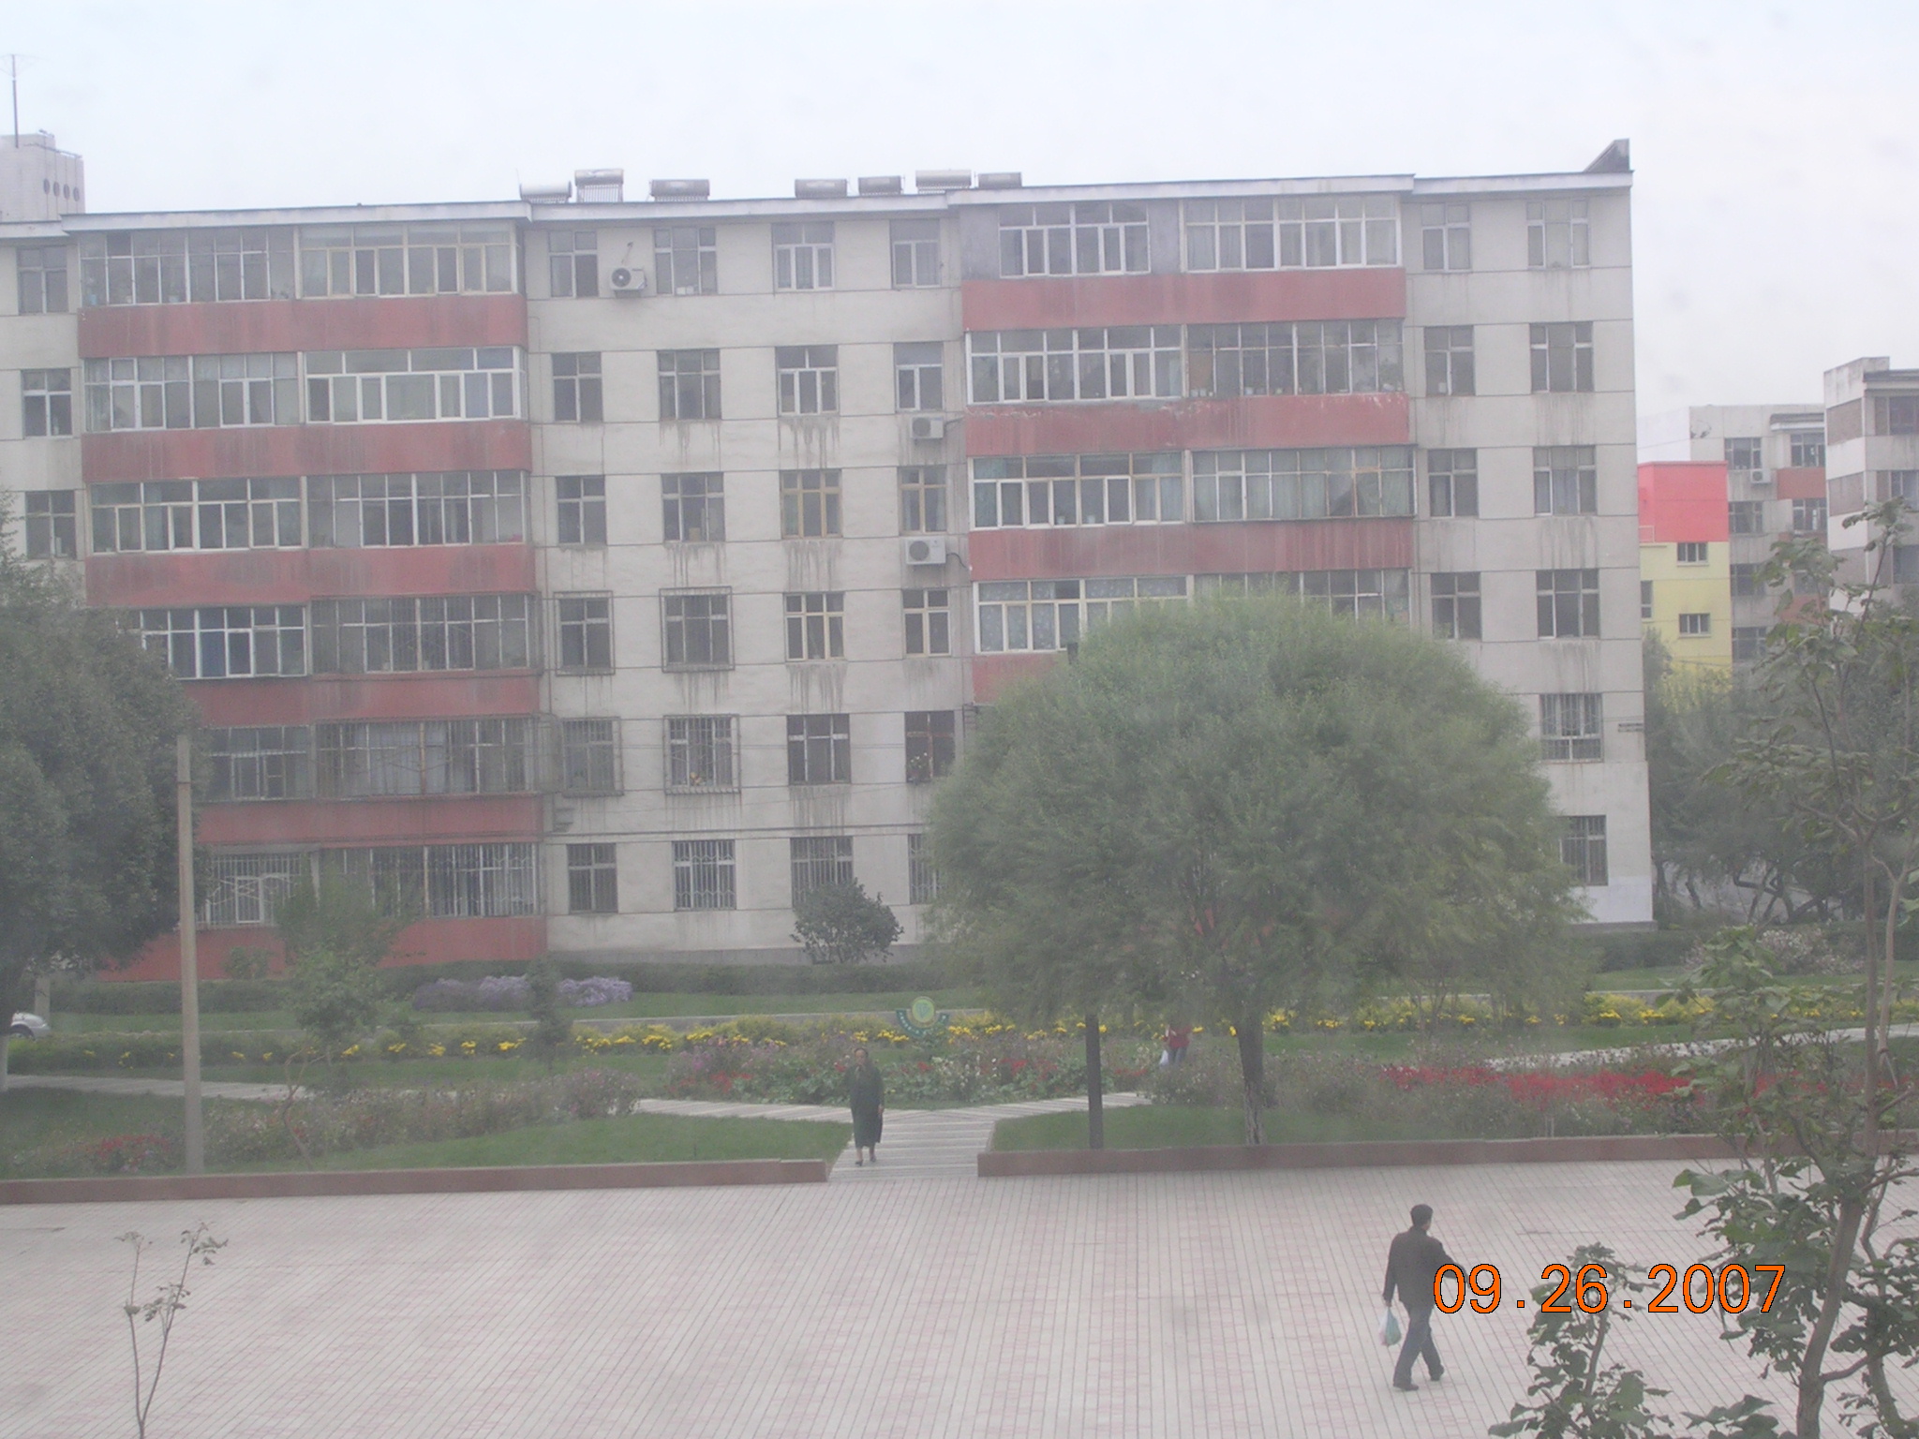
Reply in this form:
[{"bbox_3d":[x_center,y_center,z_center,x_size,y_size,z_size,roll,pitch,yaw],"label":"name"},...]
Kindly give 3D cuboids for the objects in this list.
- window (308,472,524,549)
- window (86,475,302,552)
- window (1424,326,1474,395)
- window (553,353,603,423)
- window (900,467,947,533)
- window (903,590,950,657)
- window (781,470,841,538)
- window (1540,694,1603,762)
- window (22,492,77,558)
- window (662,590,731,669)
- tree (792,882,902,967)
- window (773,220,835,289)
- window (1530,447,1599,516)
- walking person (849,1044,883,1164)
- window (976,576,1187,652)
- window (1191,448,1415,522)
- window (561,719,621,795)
[{"bbox_3d":[-12.656,-4.888,111.025,5.051,1.637,0.200,-2,0,2],"label":"window"},{"bbox_3d":[-17.427,-4.648,109.093,4.790,1.646,0.200,-2,0,0],"label":"window"},{"bbox_3d":[11.171,-8.164,108.631,1.082,1.574,0.150,-2,1,1],"label":"window"},{"bbox_3d":[-8.687,-7.560,108.539,1.113,1.553,0.150,-2,1,1],"label":"window"},{"bbox_3d":[-0.823,-5.021,108.990,1.020,1.479,0.150,-2,1,1],"label":"window"},{"bbox_3d":[-0.747,-2.208,108.024,1.010,1.500,0.150,-2,1,1],"label":"window"},{"bbox_3d":[-3.433,-4.993,110.263,1.378,1.521,0.150,-2,0,0],"label":"window"},{"bbox_3d":[14.458,0.195,112.547,1.470,1.557,0.150,-2,1,2],"label":"window"},{"bbox_3d":[-21.030,-4.487,110.175,1.239,1.489,0.150,-2,0,0],"label":"window"},{"bbox_3d":[-6.182,-2.113,112.011,1.568,1.822,0.300,-2,0,2],"label":"window"},{"bbox_3d":[-2.415,4.561,103.652,2.350,2.018,2.200,-2,1,1],"label":"tree"},{"bbox_3d":[-3.564,-10.589,108.970,1.362,1.503,0.150,-2,1,1],"label":"window"},{"bbox_3d":[14.292,-5.613,112.466,1.480,1.609,0.150,-2,1,2],"label":"window"},{"bbox_3d":[-1.289,5.250,64.906,0.500,1.585,0.380,-1,1,15],"label":"walking person"},{"bbox_3d":[2.761,-2.389,107.740,4.699,1.559,0.150,-2,1,1],"label":"window"},{"bbox_3d":[7.865,-5.375,109.219,5.072,1.572,0.200,-2,0,0],"label":"window"},{"bbox_3d":[-8.655,0.881,112.109,1.360,1.759,0.300,-2,0,2],"label":"window"}]

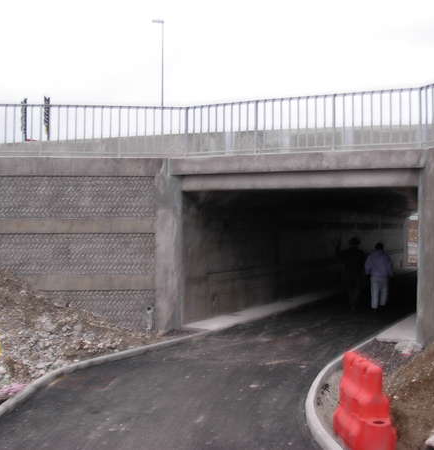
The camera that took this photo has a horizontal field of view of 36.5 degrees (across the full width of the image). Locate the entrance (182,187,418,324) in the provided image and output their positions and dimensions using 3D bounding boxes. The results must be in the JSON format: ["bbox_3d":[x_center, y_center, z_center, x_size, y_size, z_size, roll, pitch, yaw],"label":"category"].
[{"bbox_3d":[1.600,0.690,12.750,4.600,2.720,1.500,0,-1,26],"label":"entrance"}]

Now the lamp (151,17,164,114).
[{"bbox_3d":[-3.160,-6.300,35.000,0.650,9.100,0.280,0,0,-6],"label":"lamp"}]

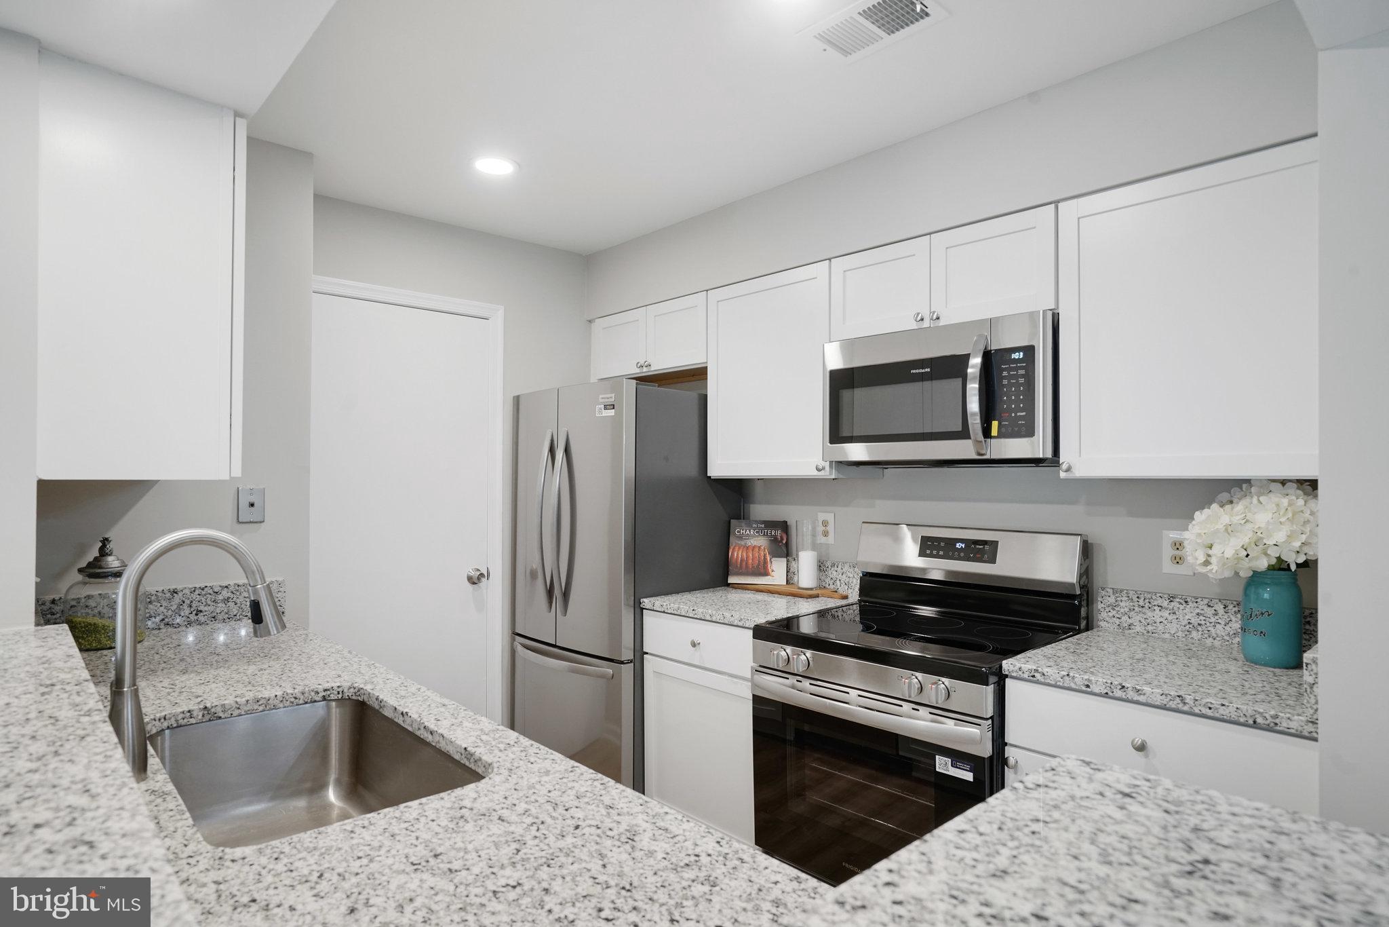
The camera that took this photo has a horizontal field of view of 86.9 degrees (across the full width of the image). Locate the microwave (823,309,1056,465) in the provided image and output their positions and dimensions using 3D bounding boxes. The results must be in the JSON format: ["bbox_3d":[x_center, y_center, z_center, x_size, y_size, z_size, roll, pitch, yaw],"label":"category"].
[{"bbox_3d":[0.833,-0.206,2.376,0.375,0.418,0.751,1,-2,-43],"label":"microwave"}]

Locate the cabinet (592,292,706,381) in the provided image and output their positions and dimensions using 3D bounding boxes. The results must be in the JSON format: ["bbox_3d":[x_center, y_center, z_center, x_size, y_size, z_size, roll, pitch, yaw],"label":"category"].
[{"bbox_3d":[-0.106,-0.547,3.421,0.319,0.288,0.809,1,-2,-43],"label":"cabinet"}]

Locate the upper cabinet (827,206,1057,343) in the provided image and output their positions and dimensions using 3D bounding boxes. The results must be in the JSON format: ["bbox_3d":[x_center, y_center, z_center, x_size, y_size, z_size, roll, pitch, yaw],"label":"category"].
[{"bbox_3d":[0.849,-0.569,2.410,0.303,0.302,0.760,1,-1,-45],"label":"upper cabinet"}]

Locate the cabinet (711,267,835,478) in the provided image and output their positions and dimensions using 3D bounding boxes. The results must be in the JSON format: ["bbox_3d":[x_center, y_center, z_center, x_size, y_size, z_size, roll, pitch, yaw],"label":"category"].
[{"bbox_3d":[0.382,-0.320,2.898,0.319,0.767,0.613,1,-2,-43],"label":"cabinet"}]

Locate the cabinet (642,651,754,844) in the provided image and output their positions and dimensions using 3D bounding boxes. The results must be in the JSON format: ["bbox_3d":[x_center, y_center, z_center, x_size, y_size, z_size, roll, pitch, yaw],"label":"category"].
[{"bbox_3d":[0.259,1.013,2.767,0.630,0.697,0.605,1,-2,-43],"label":"cabinet"}]

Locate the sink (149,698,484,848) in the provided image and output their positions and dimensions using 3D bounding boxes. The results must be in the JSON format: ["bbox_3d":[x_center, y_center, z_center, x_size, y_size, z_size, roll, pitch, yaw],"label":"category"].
[{"bbox_3d":[-0.652,0.606,1.221,0.385,0.222,0.693,1,-2,-43],"label":"sink"}]

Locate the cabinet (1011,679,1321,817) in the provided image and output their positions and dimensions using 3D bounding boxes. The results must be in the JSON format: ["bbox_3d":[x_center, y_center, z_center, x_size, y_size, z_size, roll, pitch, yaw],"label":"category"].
[{"bbox_3d":[1.197,0.960,1.785,0.613,0.884,0.607,1,-1,-45],"label":"cabinet"}]

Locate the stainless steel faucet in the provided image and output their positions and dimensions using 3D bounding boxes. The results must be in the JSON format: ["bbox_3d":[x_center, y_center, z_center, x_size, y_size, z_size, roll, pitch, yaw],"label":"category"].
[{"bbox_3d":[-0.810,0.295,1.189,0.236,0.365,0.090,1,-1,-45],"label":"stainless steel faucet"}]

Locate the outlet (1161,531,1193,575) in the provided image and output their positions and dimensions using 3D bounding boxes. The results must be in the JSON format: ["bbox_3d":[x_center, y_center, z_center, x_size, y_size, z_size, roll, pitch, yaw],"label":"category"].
[{"bbox_3d":[1.360,0.253,2.061,0.007,0.116,0.073,1,-1,-45],"label":"outlet"}]

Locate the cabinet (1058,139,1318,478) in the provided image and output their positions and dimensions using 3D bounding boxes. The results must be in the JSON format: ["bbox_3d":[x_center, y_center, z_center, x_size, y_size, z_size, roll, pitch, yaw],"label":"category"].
[{"bbox_3d":[1.329,-0.346,1.921,0.303,0.765,0.605,1,-1,-45],"label":"cabinet"}]

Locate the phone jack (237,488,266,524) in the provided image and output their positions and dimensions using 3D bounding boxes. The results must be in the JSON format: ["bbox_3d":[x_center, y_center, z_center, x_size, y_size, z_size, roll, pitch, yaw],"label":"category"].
[{"bbox_3d":[-1.419,0.133,2.348,0.073,0.115,0.007,1,-2,-43],"label":"phone jack"}]

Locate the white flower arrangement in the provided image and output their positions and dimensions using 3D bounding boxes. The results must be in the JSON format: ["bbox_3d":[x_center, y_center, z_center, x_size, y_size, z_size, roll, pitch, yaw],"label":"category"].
[{"bbox_3d":[1.410,0.162,1.799,0.280,0.242,0.305,1,-1,-45],"label":"white flower arrangement"}]

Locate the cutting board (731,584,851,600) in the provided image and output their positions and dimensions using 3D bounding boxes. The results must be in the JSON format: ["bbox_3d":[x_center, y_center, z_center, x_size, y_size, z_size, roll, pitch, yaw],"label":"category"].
[{"bbox_3d":[0.384,0.500,2.892,0.148,0.018,0.520,1,-1,-45],"label":"cutting board"}]

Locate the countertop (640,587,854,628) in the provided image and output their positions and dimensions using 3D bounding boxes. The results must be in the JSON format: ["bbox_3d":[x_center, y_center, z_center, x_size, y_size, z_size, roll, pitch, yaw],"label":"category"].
[{"bbox_3d":[0.224,0.521,2.738,0.635,0.030,0.572,1,-1,-45],"label":"countertop"}]

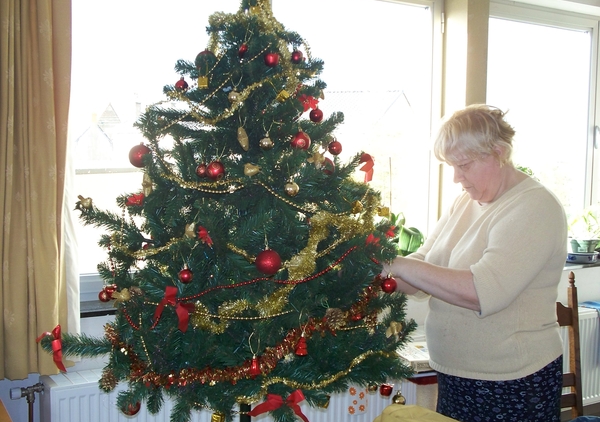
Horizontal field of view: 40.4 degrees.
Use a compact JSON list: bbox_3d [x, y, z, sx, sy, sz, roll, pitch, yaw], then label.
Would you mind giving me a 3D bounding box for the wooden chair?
[{"bbox_3d":[0.922,0.743,2.851,0.450,0.980,0.490,-1,5,-22],"label":"wooden chair"}]

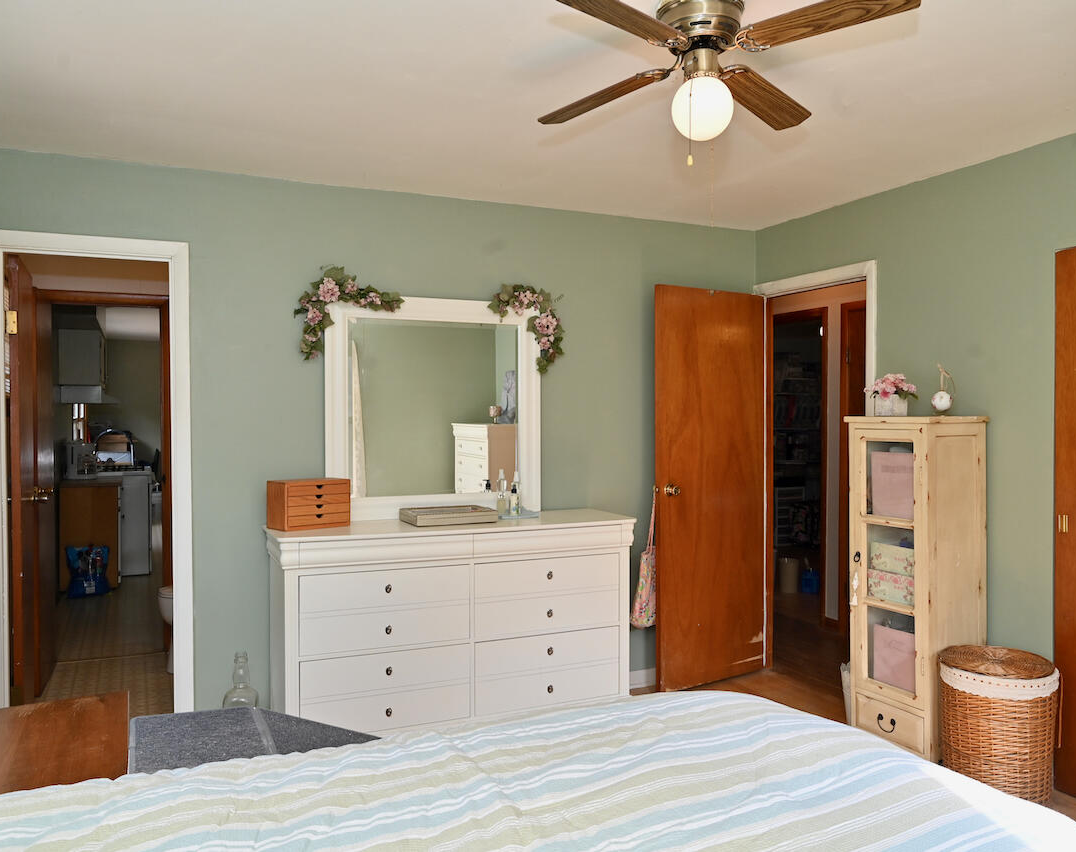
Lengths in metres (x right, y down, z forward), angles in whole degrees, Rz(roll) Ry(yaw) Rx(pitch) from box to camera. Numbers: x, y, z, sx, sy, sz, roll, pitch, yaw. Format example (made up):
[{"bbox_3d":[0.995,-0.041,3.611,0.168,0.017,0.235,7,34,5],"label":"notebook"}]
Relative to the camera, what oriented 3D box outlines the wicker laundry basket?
[{"bbox_3d":[1.681,1.114,3.139,0.405,0.507,0.405,-1,1,-25],"label":"wicker laundry basket"}]

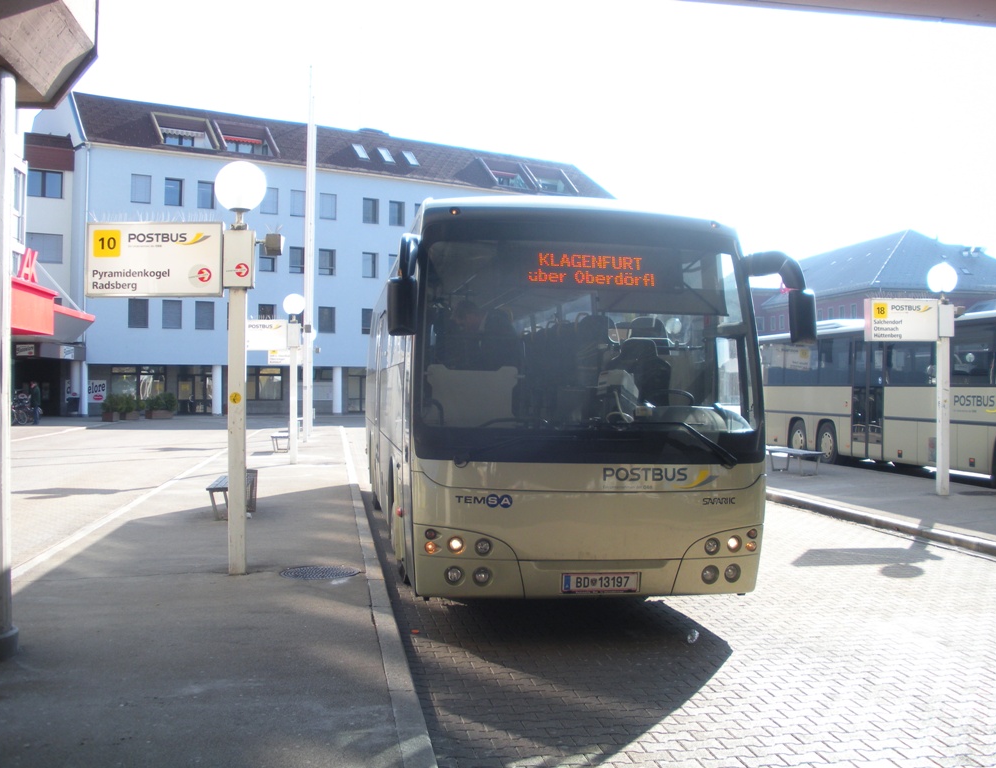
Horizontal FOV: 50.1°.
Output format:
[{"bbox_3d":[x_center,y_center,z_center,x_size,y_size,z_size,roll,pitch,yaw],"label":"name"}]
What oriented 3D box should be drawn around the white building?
[{"bbox_3d":[-10.735,-7.404,73.542,36.800,18.500,15.000,1,0,-33],"label":"white building"}]

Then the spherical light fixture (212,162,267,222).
[{"bbox_3d":[-2.244,-1.703,9.300,0.450,0.480,0.450,0,0,-9],"label":"spherical light fixture"}]

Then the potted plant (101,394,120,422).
[{"bbox_3d":[-16.172,1.024,44.500,0.750,1.150,0.800,0,0,30],"label":"potted plant"}]

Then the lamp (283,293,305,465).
[{"bbox_3d":[-4.260,-0.105,22.258,0.460,3.570,0.460,0,0,-9],"label":"lamp"}]

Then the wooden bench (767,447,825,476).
[{"bbox_3d":[5.708,1.502,20.500,0.500,0.440,1.600,0,0,-9],"label":"wooden bench"}]

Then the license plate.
[{"bbox_3d":[0.693,1.347,7.200,0.520,0.120,0.015,0,0,-9],"label":"license plate"}]

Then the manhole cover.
[{"bbox_3d":[-1.545,1.646,9.270,0.690,0.030,0.690,0,0,-9],"label":"manhole cover"}]

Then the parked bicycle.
[{"bbox_3d":[-18.754,1.065,42.000,0.600,1.100,1.700,0,0,15],"label":"parked bicycle"}]

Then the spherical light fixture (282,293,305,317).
[{"bbox_3d":[-4.242,-1.657,22.200,0.450,0.460,0.450,0,0,-9],"label":"spherical light fixture"}]

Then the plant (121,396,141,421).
[{"bbox_3d":[-17.355,1.150,50.303,0.850,1.130,0.800,1,0,-33],"label":"plant"}]

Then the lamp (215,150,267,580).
[{"bbox_3d":[-2.239,-0.149,9.248,0.460,3.570,0.460,0,0,-9],"label":"lamp"}]

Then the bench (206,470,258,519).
[{"bbox_3d":[-3.371,1.467,13.700,0.500,0.440,1.600,0,0,-9],"label":"bench"}]

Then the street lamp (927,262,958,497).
[{"bbox_3d":[6.915,-0.052,16.508,0.460,3.570,0.460,0,0,-9],"label":"street lamp"}]

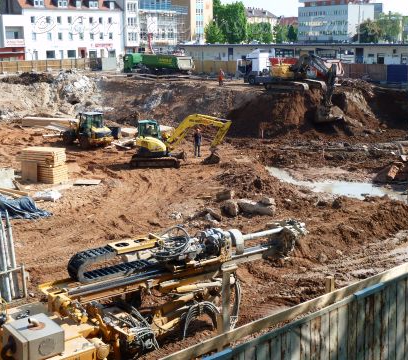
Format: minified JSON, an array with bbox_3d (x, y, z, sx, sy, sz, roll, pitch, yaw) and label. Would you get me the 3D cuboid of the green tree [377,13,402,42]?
[{"bbox_3d":[44.672,-34.616,161.149,6.300,11.530,6.300,-1,11,0],"label":"green tree"}]

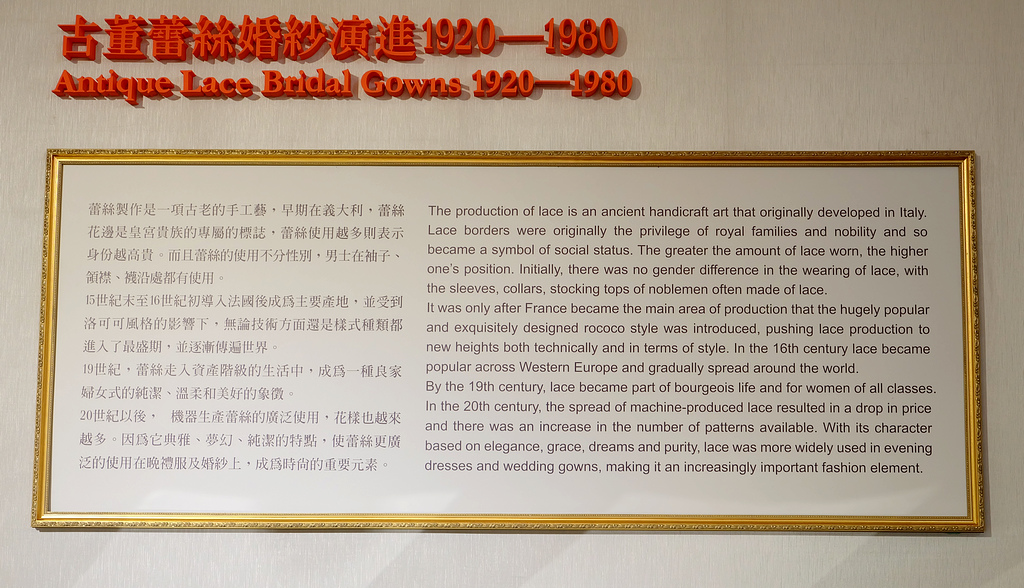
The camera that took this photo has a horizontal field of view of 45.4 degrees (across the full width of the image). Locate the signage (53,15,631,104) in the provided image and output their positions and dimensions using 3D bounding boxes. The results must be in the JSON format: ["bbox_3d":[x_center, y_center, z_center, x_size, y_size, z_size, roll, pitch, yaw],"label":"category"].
[{"bbox_3d":[-0.301,-0.416,2.182,1.024,0.155,0.031,0,-5,1],"label":"signage"}]

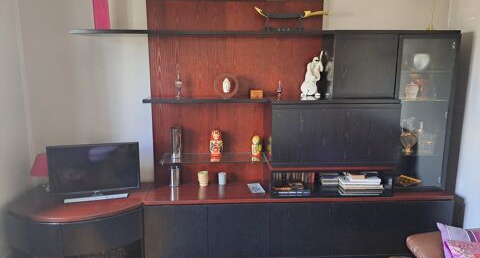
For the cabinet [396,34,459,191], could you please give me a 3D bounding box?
[{"bbox_3d":[1.551,-0.144,3.162,0.526,1.343,0.431,-1,9,-3],"label":"cabinet"}]

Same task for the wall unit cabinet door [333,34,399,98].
[{"bbox_3d":[1.034,-0.511,2.865,0.535,0.517,0.029,-1,9,-3],"label":"wall unit cabinet door"}]

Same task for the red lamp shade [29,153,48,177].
[{"bbox_3d":[-1.748,0.318,3.088,0.198,0.172,0.198,-1,9,-3],"label":"red lamp shade"}]

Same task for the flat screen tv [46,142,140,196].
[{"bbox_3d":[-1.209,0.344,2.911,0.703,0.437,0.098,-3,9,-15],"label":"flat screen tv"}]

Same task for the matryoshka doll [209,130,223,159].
[{"bbox_3d":[-0.206,0.139,3.088,0.116,0.254,0.116,-1,9,-3],"label":"matryoshka doll"}]

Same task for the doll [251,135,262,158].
[{"bbox_3d":[0.154,0.161,3.087,0.090,0.209,0.090,-1,9,-3],"label":"doll"}]

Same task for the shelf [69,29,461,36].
[{"bbox_3d":[0.225,-0.816,3.002,3.174,0.035,0.414,-1,9,-3],"label":"shelf"}]

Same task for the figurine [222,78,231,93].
[{"bbox_3d":[-0.110,-0.369,2.967,0.074,0.130,0.052,-1,9,-3],"label":"figurine"}]

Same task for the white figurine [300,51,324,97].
[{"bbox_3d":[0.654,-0.492,3.133,0.193,0.408,0.138,-1,9,-3],"label":"white figurine"}]

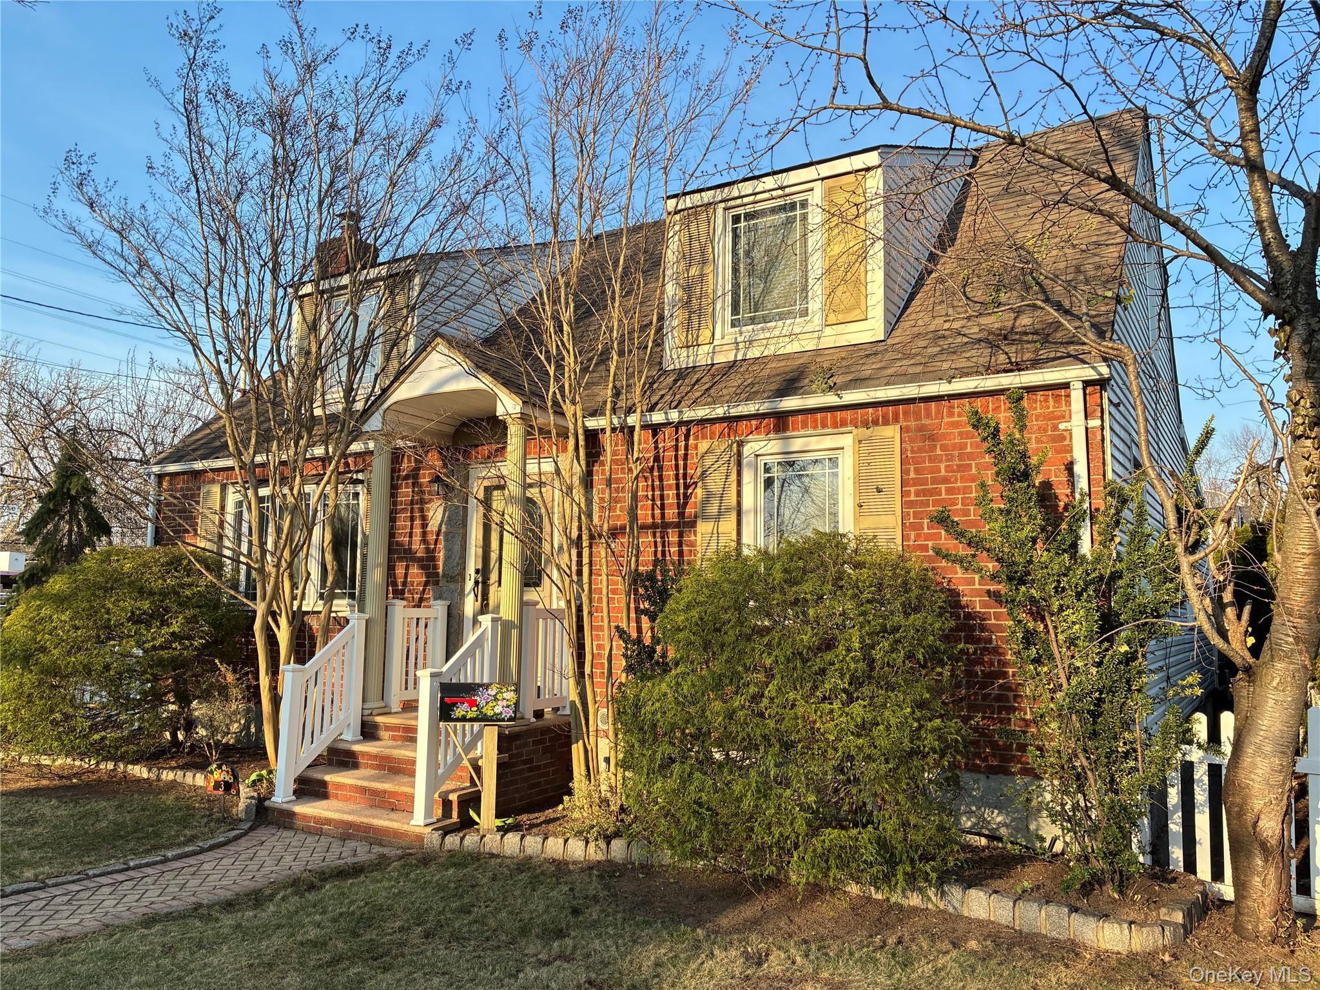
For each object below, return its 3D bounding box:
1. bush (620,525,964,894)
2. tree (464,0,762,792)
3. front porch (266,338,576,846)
[{"bbox_3d":[0.793,1.255,6.283,2.230,2.000,1.800,-3,-8,32],"label":"bush"},{"bbox_3d":[-0.480,-0.928,7.685,2.300,6.580,2.150,1,-7,0],"label":"tree"},{"bbox_3d":[-1.831,0.582,8.087,2.000,3.890,1.970,-3,-8,32],"label":"front porch"}]

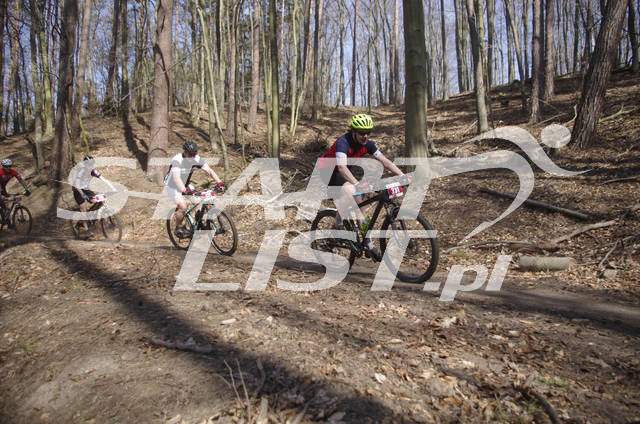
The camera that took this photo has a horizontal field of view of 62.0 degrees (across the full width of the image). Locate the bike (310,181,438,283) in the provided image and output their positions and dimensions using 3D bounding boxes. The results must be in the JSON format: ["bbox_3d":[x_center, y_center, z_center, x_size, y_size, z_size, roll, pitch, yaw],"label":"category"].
[{"bbox_3d":[0.478,0.194,5.556,0.720,1.040,1.862,-11,6,-39],"label":"bike"}]

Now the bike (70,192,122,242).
[{"bbox_3d":[-4.726,0.153,11.193,1.868,1.040,0.720,-1,8,36],"label":"bike"}]

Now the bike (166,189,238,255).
[{"bbox_3d":[-1.905,0.155,8.405,1.870,1.040,0.720,1,13,42],"label":"bike"}]

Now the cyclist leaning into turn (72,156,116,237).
[{"bbox_3d":[-4.749,-0.310,11.140,0.820,1.640,0.580,-1,8,36],"label":"cyclist leaning into turn"}]

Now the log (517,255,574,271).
[{"bbox_3d":[2.484,0.568,5.850,0.570,0.165,0.170,0,0,15],"label":"log"}]

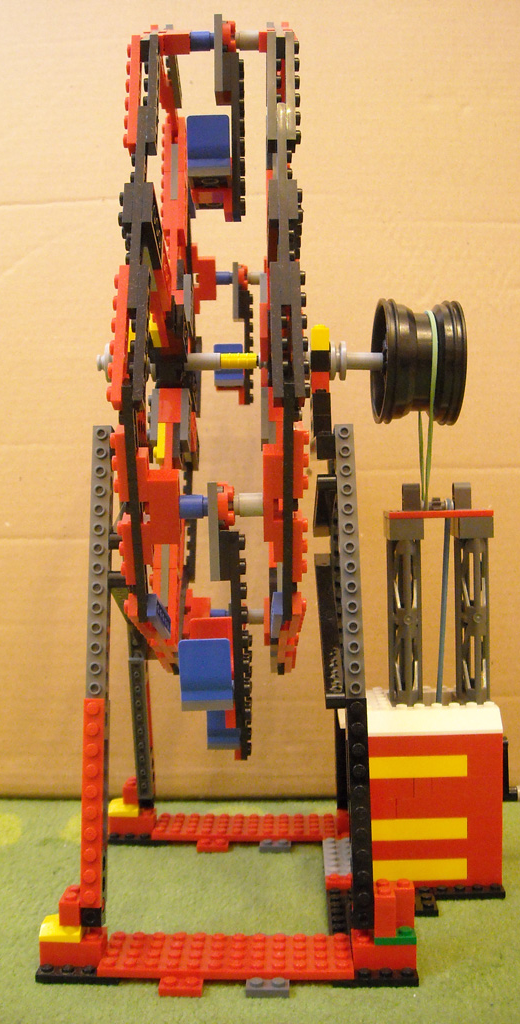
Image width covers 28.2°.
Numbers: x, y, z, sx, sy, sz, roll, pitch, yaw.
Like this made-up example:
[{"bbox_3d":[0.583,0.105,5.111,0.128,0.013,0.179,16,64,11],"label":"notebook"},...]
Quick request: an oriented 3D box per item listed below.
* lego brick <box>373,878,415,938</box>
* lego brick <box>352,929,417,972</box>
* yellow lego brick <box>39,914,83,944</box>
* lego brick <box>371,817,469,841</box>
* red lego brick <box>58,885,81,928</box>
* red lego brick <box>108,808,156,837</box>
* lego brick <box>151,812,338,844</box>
[{"bbox_3d":[0.051,0.152,0.399,0.016,0.018,0.016,0,2,2],"label":"lego brick"},{"bbox_3d":[0.047,0.168,0.400,0.024,0.011,0.016,0,1,2],"label":"lego brick"},{"bbox_3d":[-0.076,0.159,0.398,0.016,0.007,0.016,0,1,2],"label":"yellow lego brick"},{"bbox_3d":[0.069,0.142,0.468,0.048,0.010,0.008,0,1,2],"label":"lego brick"},{"bbox_3d":[-0.072,0.151,0.398,0.008,0.011,0.016,0,1,2],"label":"red lego brick"},{"bbox_3d":[-0.067,0.166,0.551,0.024,0.010,0.016,0,1,2],"label":"red lego brick"},{"bbox_3d":[-0.007,0.168,0.550,0.096,0.005,0.032,0,2,2],"label":"lego brick"}]

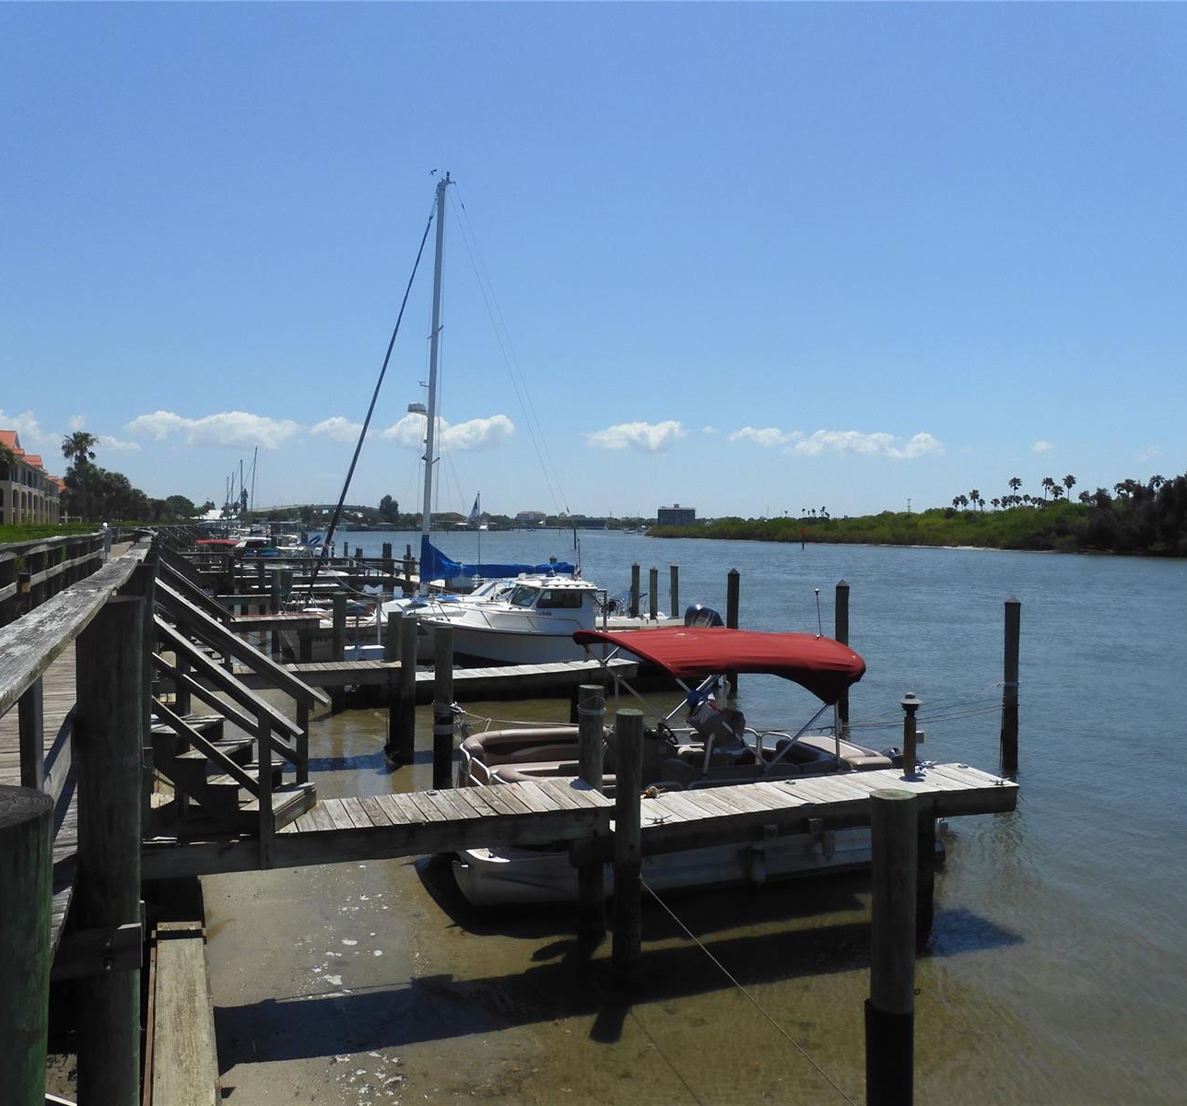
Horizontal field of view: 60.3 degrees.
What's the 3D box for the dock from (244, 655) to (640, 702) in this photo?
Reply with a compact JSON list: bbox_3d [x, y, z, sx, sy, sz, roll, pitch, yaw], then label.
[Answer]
[{"bbox_3d":[-2.835,2.189,18.130,7.570,0.520,1.050,0,2,-23],"label":"dock"}]

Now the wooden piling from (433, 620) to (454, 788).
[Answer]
[{"bbox_3d":[-2.036,2.252,13.836,0.242,2.545,0.242,0,2,-23],"label":"wooden piling"}]

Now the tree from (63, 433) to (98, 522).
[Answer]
[{"bbox_3d":[-54.152,-7.688,108.000,3.800,10.300,3.800,-1,2,-22],"label":"tree"}]

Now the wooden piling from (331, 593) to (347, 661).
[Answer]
[{"bbox_3d":[-5.188,2.068,20.893,0.244,2.491,0.244,0,2,-23],"label":"wooden piling"}]

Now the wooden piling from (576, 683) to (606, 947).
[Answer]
[{"bbox_3d":[-0.011,2.530,9.850,0.240,2.542,0.240,-1,2,-19],"label":"wooden piling"}]

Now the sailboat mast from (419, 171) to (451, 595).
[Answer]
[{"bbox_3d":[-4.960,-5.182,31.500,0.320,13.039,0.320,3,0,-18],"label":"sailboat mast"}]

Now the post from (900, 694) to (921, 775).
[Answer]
[{"bbox_3d":[3.393,1.943,10.950,0.180,0.913,0.180,-1,2,-19],"label":"post"}]

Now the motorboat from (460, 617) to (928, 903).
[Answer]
[{"bbox_3d":[1.076,2.460,12.617,6.100,2.800,2.500,-1,2,-18],"label":"motorboat"}]

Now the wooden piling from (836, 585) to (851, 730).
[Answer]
[{"bbox_3d":[4.825,1.988,19.688,0.252,2.893,0.252,0,2,-23],"label":"wooden piling"}]

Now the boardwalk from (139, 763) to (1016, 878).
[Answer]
[{"bbox_3d":[0.310,2.435,9.642,8.420,0.390,1.040,-1,2,-19],"label":"boardwalk"}]

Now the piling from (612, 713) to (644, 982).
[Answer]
[{"bbox_3d":[0.307,2.518,9.053,0.244,2.302,0.244,1,1,0],"label":"piling"}]

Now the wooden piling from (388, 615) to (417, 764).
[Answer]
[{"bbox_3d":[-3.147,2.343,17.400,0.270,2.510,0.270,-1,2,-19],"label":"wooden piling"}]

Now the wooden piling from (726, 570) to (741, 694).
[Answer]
[{"bbox_3d":[3.229,1.852,23.454,0.261,2.941,0.261,0,2,-23],"label":"wooden piling"}]

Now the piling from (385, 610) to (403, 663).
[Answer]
[{"bbox_3d":[-3.624,2.297,18.700,0.260,2.465,0.260,-1,2,-19],"label":"piling"}]

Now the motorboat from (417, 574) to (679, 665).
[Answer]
[{"bbox_3d":[-0.339,1.531,21.352,6.750,2.200,2.500,0,2,-23],"label":"motorboat"}]

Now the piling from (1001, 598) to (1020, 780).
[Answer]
[{"bbox_3d":[6.730,2.157,16.500,0.250,2.882,0.250,-1,2,-19],"label":"piling"}]

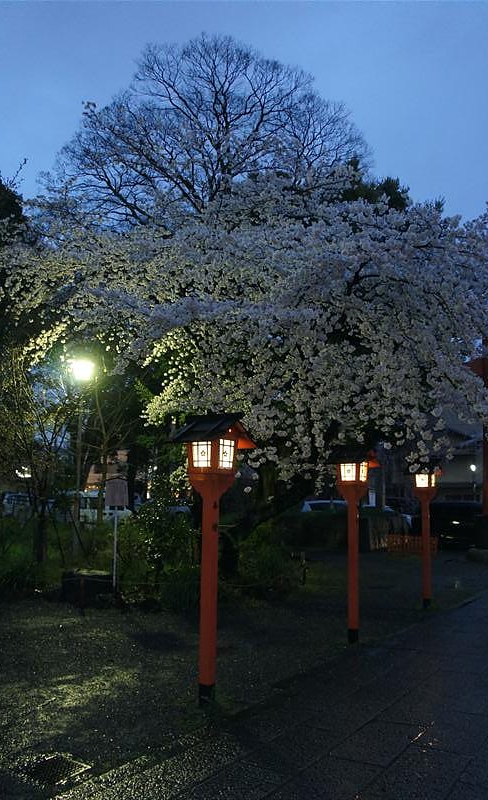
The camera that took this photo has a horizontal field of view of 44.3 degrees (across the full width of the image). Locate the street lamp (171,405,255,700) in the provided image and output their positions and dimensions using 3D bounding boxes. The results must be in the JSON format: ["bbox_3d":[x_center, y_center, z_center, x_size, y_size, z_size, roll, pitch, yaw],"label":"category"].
[{"bbox_3d":[-0.263,1.254,4.864,0.530,2.260,0.460,-7,-12,34],"label":"street lamp"}]

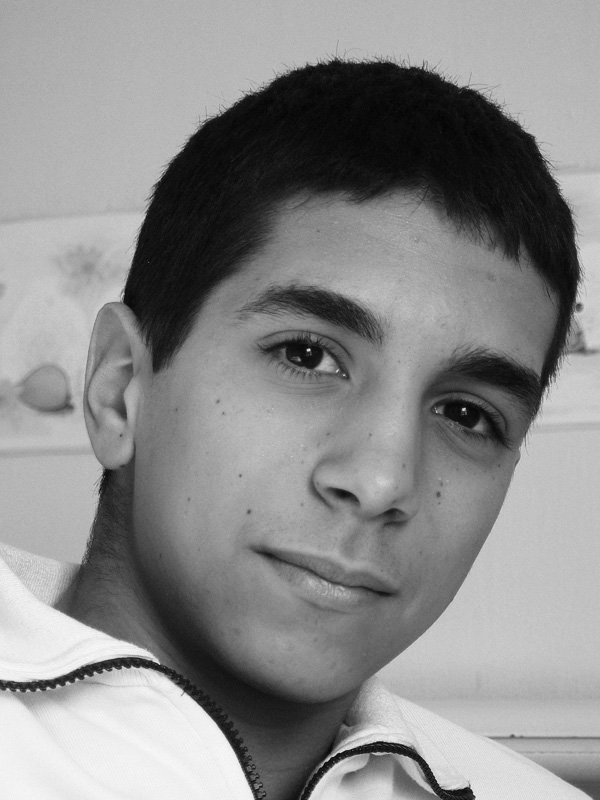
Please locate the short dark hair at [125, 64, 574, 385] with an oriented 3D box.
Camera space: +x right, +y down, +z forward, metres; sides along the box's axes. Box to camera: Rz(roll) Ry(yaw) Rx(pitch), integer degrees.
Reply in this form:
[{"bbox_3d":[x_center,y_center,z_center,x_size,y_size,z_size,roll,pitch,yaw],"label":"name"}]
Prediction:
[{"bbox_3d":[0.020,-0.046,1.800,0.165,0.165,0.195,22,-8,-18],"label":"short dark hair"}]

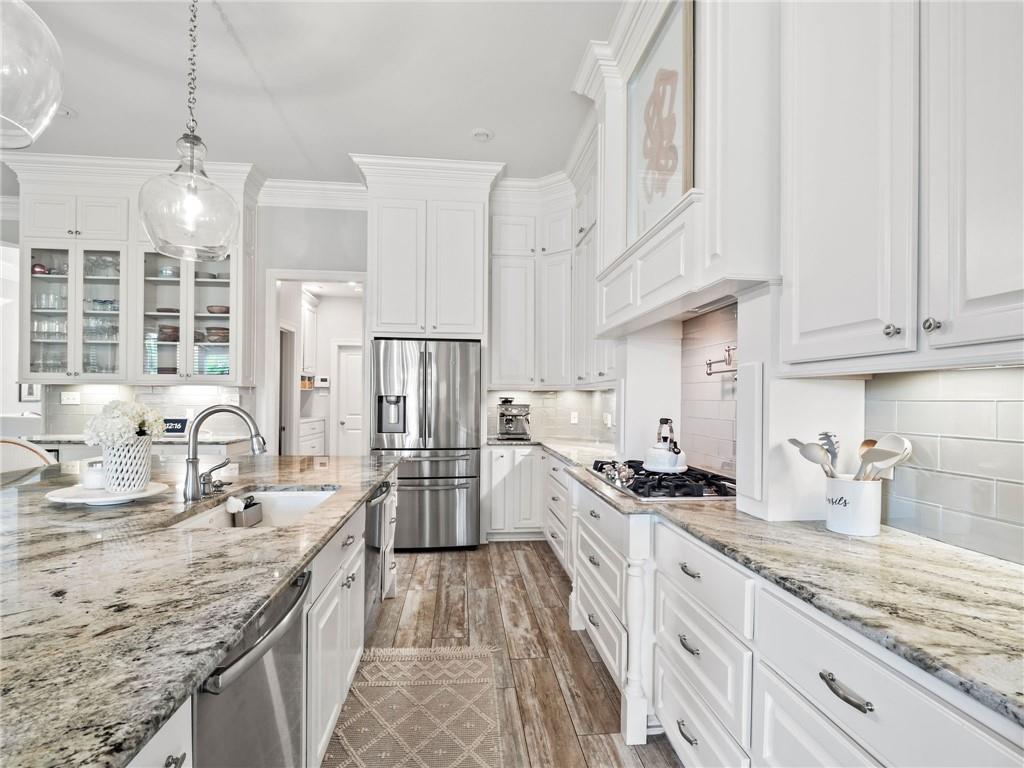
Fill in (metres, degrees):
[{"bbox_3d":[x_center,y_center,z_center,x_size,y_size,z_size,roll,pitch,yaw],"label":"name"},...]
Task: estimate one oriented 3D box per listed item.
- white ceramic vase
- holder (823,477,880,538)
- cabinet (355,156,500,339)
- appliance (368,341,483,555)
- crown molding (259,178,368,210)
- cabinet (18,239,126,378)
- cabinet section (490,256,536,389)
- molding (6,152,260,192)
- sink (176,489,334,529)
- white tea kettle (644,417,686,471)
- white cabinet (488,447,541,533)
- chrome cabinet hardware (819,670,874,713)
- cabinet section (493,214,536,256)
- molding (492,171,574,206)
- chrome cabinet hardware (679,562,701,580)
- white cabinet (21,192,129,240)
[{"bbox_3d":[-1.470,0.303,1.811,0.148,0.202,0.148,0,-1,-7],"label":"white ceramic vase"},{"bbox_3d":[1.101,0.387,1.525,0.142,0.168,0.142,0,-1,-6],"label":"holder"},{"bbox_3d":[-0.775,-1.188,4.521,1.260,1.560,0.700,0,-1,-6],"label":"cabinet"},{"bbox_3d":[-0.767,0.545,4.402,0.920,1.790,0.840,0,-1,-6],"label":"appliance"},{"bbox_3d":[-1.861,-1.795,4.526,1.100,0.230,0.140,0,-1,-7],"label":"crown molding"},{"bbox_3d":[-3.897,-0.649,4.372,0.890,1.230,0.350,0,-1,-6],"label":"cabinet"},{"bbox_3d":[0.004,-0.628,4.907,0.450,1.309,0.320,0,-1,-6],"label":"cabinet section"},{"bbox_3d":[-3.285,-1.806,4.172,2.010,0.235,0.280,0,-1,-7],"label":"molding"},{"bbox_3d":[-0.960,0.609,1.854,0.430,0.220,0.700,0,-1,-6],"label":"sink"},{"bbox_3d":[0.772,0.302,2.390,0.216,0.255,0.220,0,-1,-7],"label":"white tea kettle"},{"bbox_3d":[-0.005,0.970,4.625,0.480,0.780,0.600,0,-1,-6],"label":"white cabinet"},{"bbox_3d":[0.659,0.612,0.942,0.030,0.019,0.116,0,-1,-7],"label":"chrome cabinet hardware"},{"bbox_3d":[0.009,-1.491,4.929,0.444,0.441,0.320,0,-1,-6],"label":"cabinet section"},{"bbox_3d":[0.186,-1.781,4.361,0.750,0.235,0.330,0,-1,-7],"label":"molding"},{"bbox_3d":[0.598,0.639,1.632,0.030,0.020,0.135,0,-1,-6],"label":"chrome cabinet hardware"},{"bbox_3d":[-3.788,-1.443,4.232,0.850,0.395,0.320,0,-1,-7],"label":"white cabinet"}]

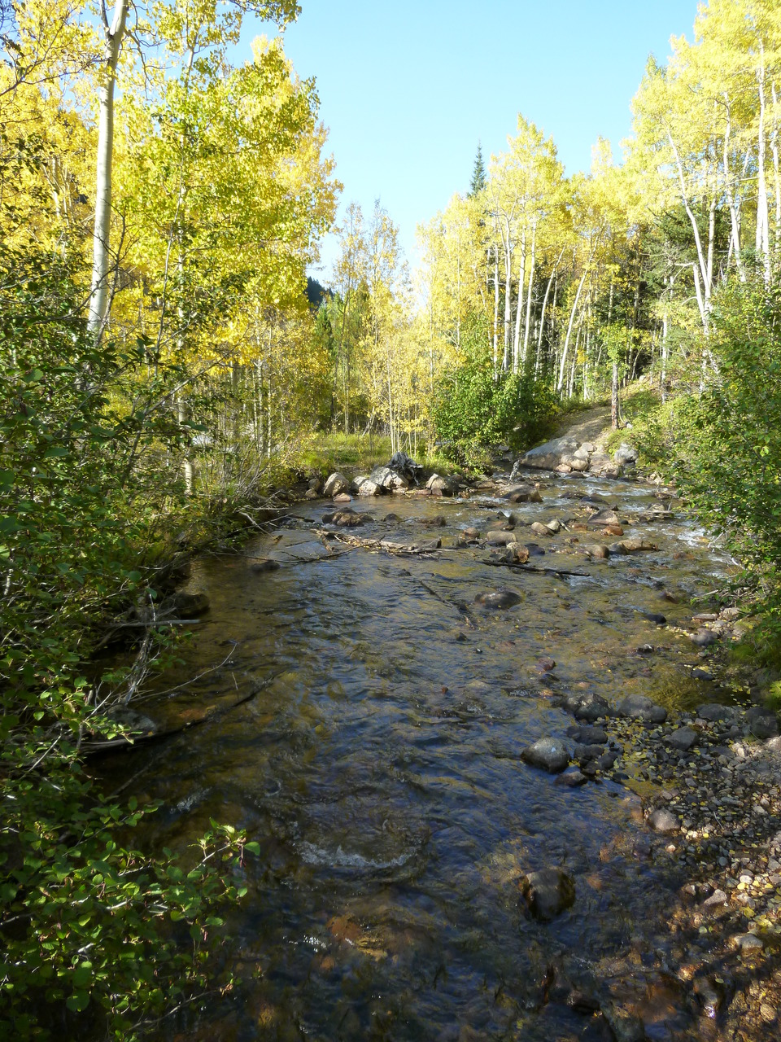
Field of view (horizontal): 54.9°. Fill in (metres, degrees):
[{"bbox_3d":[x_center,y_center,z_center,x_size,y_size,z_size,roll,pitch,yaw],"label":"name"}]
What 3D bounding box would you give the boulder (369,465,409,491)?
[{"bbox_3d":[-0.044,-1.548,27.000,1.380,0.950,1.100,0,5,0],"label":"boulder"}]

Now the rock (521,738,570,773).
[{"bbox_3d":[1.195,1.823,5.800,0.380,0.250,0.320,0,5,0],"label":"rock"}]

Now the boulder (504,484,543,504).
[{"bbox_3d":[4.219,-0.844,24.000,1.220,0.620,1.000,0,5,0],"label":"boulder"}]

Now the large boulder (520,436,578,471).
[{"bbox_3d":[5.997,-2.559,28.500,2.200,1.200,1.700,0,8,0],"label":"large boulder"}]

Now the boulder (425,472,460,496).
[{"bbox_3d":[1.835,-1.266,26.300,1.220,0.850,1.000,0,5,0],"label":"boulder"}]

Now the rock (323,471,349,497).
[{"bbox_3d":[-1.899,-1.266,26.000,0.900,0.920,0.850,0,5,0],"label":"rock"}]

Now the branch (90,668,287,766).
[{"bbox_3d":[-1.578,1.598,6.442,0.260,0.160,2.100,6,10,36],"label":"branch"}]

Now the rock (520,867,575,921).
[{"bbox_3d":[0.816,1.934,3.900,0.290,0.220,0.270,0,8,0],"label":"rock"}]

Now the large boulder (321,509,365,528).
[{"bbox_3d":[-1.051,-0.054,16.600,0.930,0.420,0.650,0,8,0],"label":"large boulder"}]

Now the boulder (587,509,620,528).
[{"bbox_3d":[4.696,-0.063,16.600,0.680,0.400,0.550,0,8,0],"label":"boulder"}]

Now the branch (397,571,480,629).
[{"bbox_3d":[0.659,1.131,11.500,0.220,0.200,3.570,-1,5,-16],"label":"branch"}]

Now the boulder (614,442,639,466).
[{"bbox_3d":[8.832,-2.517,28.200,0.900,0.850,0.800,0,8,0],"label":"boulder"}]

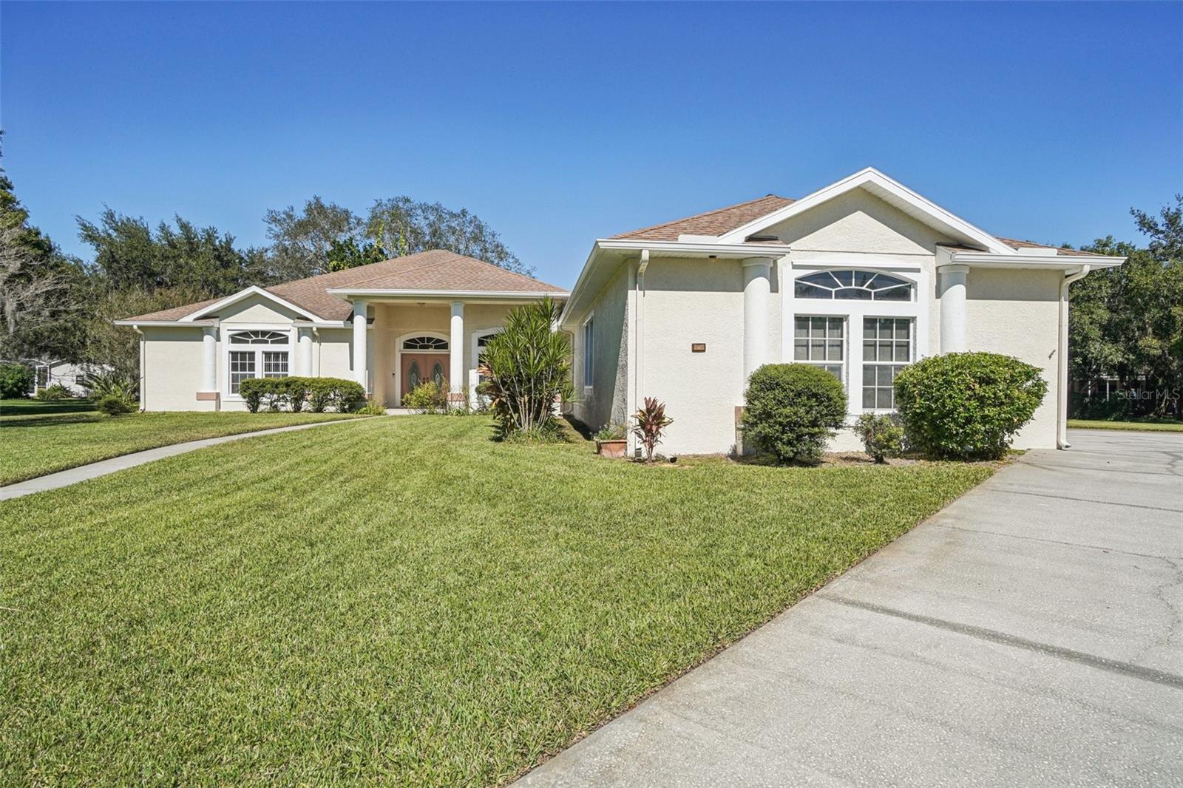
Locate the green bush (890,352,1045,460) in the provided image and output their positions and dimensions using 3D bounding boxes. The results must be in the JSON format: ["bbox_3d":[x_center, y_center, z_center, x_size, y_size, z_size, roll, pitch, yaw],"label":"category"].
[{"bbox_3d":[5.678,0.177,8.900,2.000,1.600,1.600,0,1,-6],"label":"green bush"}]

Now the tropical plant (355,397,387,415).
[{"bbox_3d":[-6.864,0.376,18.500,1.000,0.580,0.850,0,1,-6],"label":"tropical plant"}]

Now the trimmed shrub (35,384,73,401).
[{"bbox_3d":[-37.310,-0.080,41.000,2.000,1.200,1.800,0,1,-6],"label":"trimmed shrub"}]

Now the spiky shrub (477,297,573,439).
[{"bbox_3d":[-1.478,-0.649,13.300,2.100,3.060,1.950,0,1,-6],"label":"spiky shrub"}]

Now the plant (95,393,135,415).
[{"bbox_3d":[-15.511,0.354,19.300,1.100,0.670,0.950,0,1,-6],"label":"plant"}]

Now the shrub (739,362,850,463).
[{"bbox_3d":[2.944,0.282,8.600,1.430,1.450,1.400,0,1,-6],"label":"shrub"}]

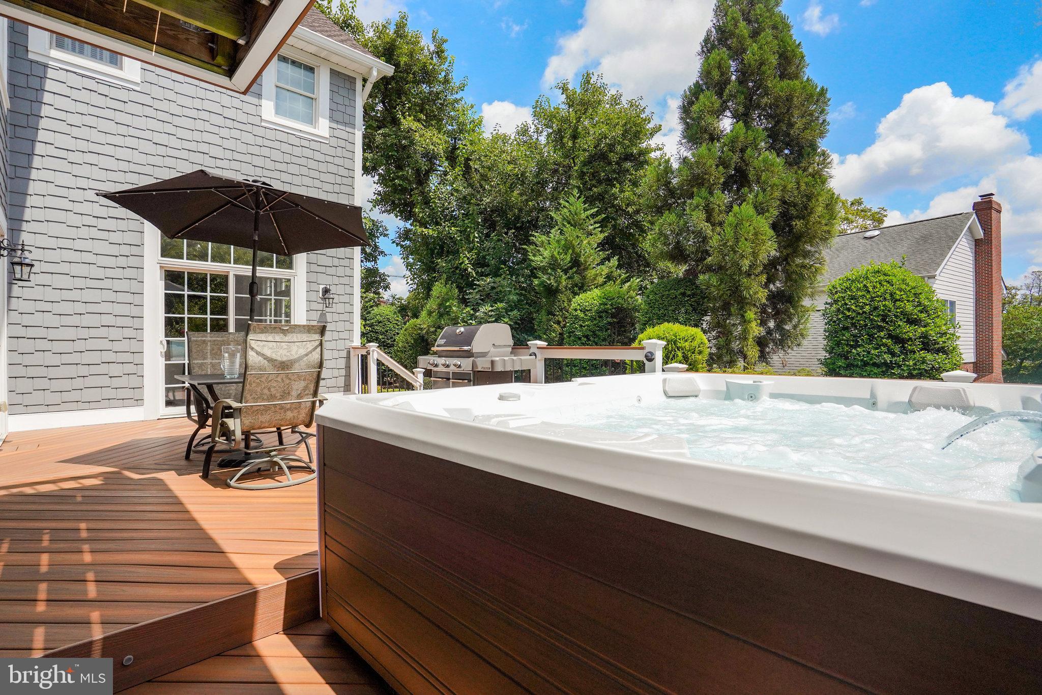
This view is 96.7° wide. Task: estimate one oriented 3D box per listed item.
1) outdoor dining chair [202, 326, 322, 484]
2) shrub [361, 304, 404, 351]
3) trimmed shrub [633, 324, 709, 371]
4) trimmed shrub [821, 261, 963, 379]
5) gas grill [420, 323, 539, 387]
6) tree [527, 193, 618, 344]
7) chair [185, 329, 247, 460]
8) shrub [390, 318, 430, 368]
[{"bbox_3d":[-1.830,0.405,3.420,0.720,1.110,0.670,0,0,42],"label":"outdoor dining chair"},{"bbox_3d":[-4.023,0.108,13.500,1.300,2.680,1.300,0,0,-18],"label":"shrub"},{"bbox_3d":[2.823,0.501,8.800,1.500,1.900,1.500,0,0,0],"label":"trimmed shrub"},{"bbox_3d":[7.831,-0.180,9.800,2.500,3.260,2.500,0,0,38],"label":"trimmed shrub"},{"bbox_3d":[-0.470,0.360,4.800,0.660,1.200,1.280,0,0,-43],"label":"gas grill"},{"bbox_3d":[1.395,-1.363,12.500,2.500,5.630,2.500,0,0,0],"label":"tree"},{"bbox_3d":[-2.880,0.400,4.570,0.670,1.120,0.740,0,0,-44],"label":"chair"},{"bbox_3d":[-2.699,0.371,11.500,1.150,2.160,1.150,0,0,-12],"label":"shrub"}]

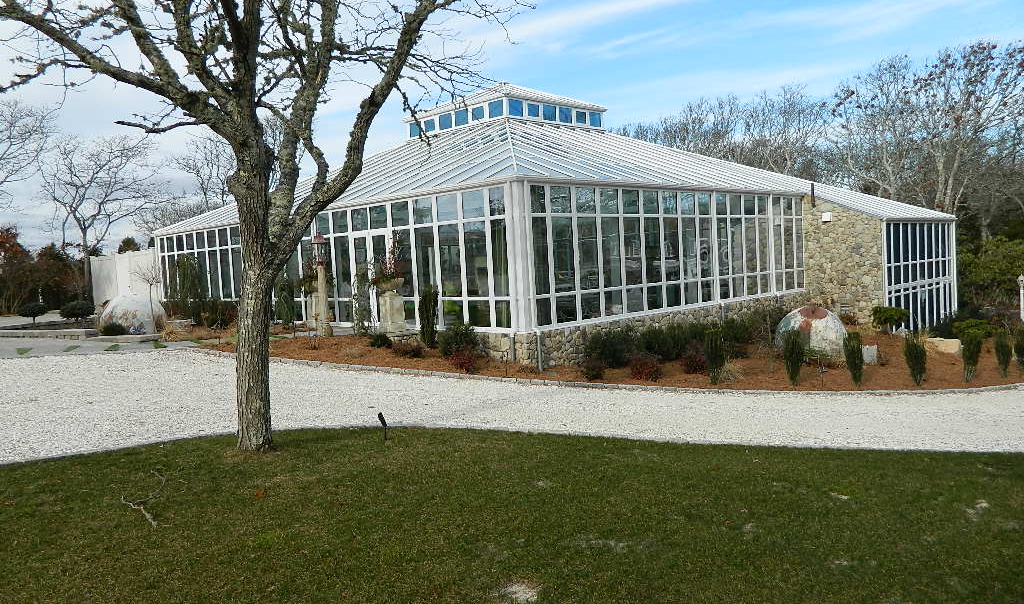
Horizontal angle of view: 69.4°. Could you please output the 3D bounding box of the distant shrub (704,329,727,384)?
[{"bbox_3d":[3.220,0.862,11.700,0.350,0.890,0.350,-2,3,15],"label":"distant shrub"}]

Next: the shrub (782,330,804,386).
[{"bbox_3d":[4.340,0.871,11.400,0.350,0.870,0.350,-2,3,21],"label":"shrub"}]

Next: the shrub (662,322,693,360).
[{"bbox_3d":[3.357,0.801,15.000,0.650,0.770,0.650,-2,3,12],"label":"shrub"}]

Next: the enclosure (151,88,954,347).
[{"bbox_3d":[1.456,-3.588,26.089,20.200,8.350,20.200,0,4,44],"label":"enclosure"}]

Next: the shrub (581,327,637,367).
[{"bbox_3d":[1.872,0.845,14.200,1.020,0.780,0.950,-3,3,7],"label":"shrub"}]

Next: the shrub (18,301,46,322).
[{"bbox_3d":[-13.811,0.274,21.300,0.740,0.680,0.720,-5,4,-33],"label":"shrub"}]

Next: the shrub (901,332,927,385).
[{"bbox_3d":[6.314,0.902,11.600,0.330,0.850,0.330,-1,4,28],"label":"shrub"}]

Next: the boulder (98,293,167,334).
[{"bbox_3d":[-8.827,0.267,17.200,1.450,0.970,1.400,-5,4,-27],"label":"boulder"}]

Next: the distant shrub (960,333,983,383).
[{"bbox_3d":[7.270,0.862,11.700,0.310,0.830,0.310,-1,4,32],"label":"distant shrub"}]

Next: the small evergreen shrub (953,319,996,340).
[{"bbox_3d":[11.233,0.669,18.000,0.950,0.560,0.900,-1,4,32],"label":"small evergreen shrub"}]

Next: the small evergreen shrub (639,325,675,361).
[{"bbox_3d":[2.931,0.842,15.000,0.720,0.700,0.700,-2,3,11],"label":"small evergreen shrub"}]

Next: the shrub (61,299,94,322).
[{"bbox_3d":[-13.220,0.259,22.500,1.030,0.740,1.000,-5,4,-30],"label":"shrub"}]

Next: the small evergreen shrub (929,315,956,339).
[{"bbox_3d":[11.352,0.646,19.500,0.800,0.660,0.750,-1,4,30],"label":"small evergreen shrub"}]

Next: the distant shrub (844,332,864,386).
[{"bbox_3d":[5.357,0.902,11.600,0.310,0.850,0.310,-1,4,25],"label":"distant shrub"}]

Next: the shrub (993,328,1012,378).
[{"bbox_3d":[7.959,0.836,12.000,0.300,0.820,0.300,-1,4,34],"label":"shrub"}]

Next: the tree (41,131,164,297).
[{"bbox_3d":[-16.020,-3.275,29.000,4.900,6.600,4.700,-5,3,-28],"label":"tree"}]

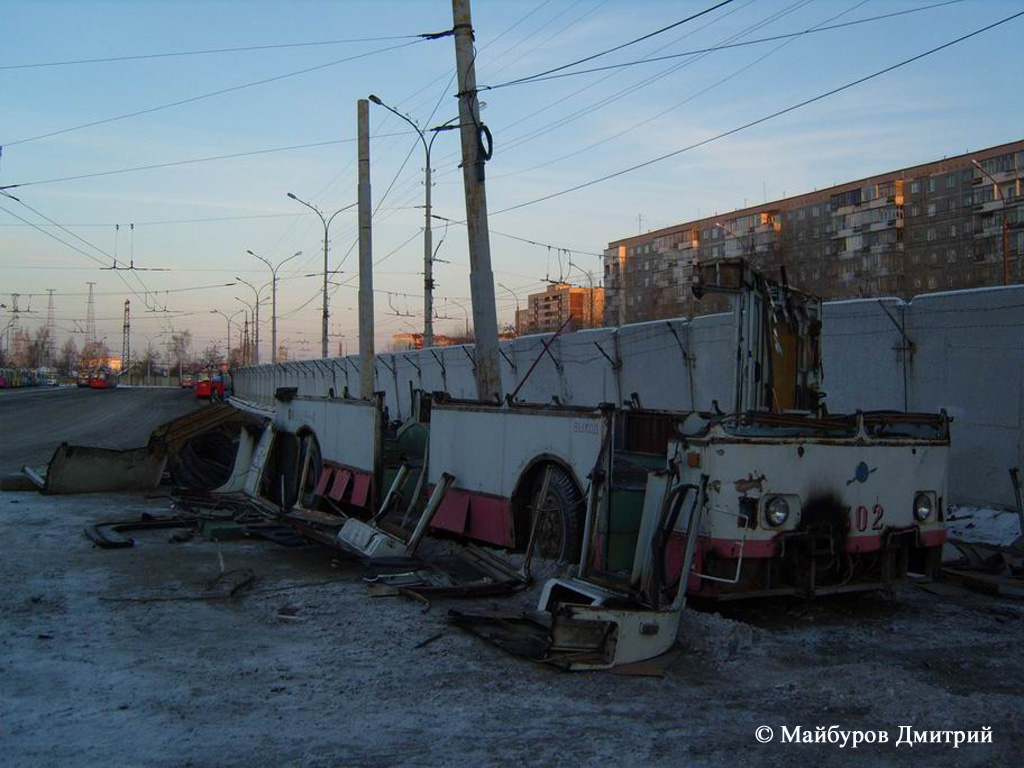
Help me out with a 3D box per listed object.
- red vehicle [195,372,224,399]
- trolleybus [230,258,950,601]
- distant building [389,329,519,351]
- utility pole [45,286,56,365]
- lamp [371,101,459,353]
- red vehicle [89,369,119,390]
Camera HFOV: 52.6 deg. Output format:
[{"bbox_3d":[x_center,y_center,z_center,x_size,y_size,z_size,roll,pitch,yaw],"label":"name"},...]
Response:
[{"bbox_3d":[-30.752,-0.343,105.484,2.500,3.000,11.500,0,0,-17],"label":"red vehicle"},{"bbox_3d":[-0.478,0.269,12.696,2.500,2.850,11.700,1,0,-31],"label":"trolleybus"},{"bbox_3d":[-22.600,-9.810,407.000,48.000,18.400,15.000,0,0,-9],"label":"distant building"},{"bbox_3d":[-156.003,-16.310,350.000,3.500,32.000,3.500,0,0,-24],"label":"utility pole"},{"bbox_3d":[-3.795,-5.589,46.500,5.100,14.200,0.450,0,0,-18],"label":"lamp"},{"bbox_3d":[-58.157,-0.595,147.527,2.500,3.000,11.500,0,0,-16],"label":"red vehicle"}]

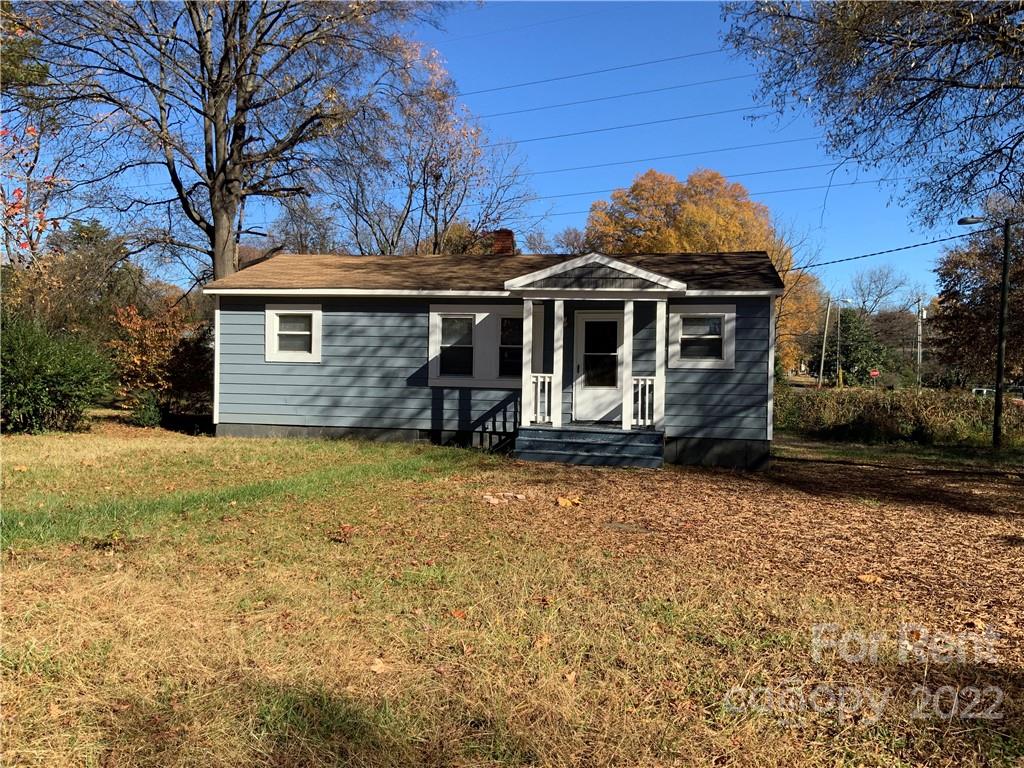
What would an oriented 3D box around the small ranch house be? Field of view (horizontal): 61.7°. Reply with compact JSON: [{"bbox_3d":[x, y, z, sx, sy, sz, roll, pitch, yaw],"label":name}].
[{"bbox_3d":[-0.206,-0.800,19.270,11.450,4.490,8.100,1,0,11],"label":"small ranch house"}]

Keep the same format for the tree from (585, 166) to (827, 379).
[{"bbox_3d":[12.370,-6.691,56.000,15.500,14.750,14.500,1,0,11],"label":"tree"}]

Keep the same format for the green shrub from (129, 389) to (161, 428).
[{"bbox_3d":[-8.459,0.548,19.800,0.750,0.870,0.750,1,0,11],"label":"green shrub"}]

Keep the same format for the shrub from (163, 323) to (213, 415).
[{"bbox_3d":[-9.311,-0.452,25.000,2.100,2.680,2.000,1,0,11],"label":"shrub"}]

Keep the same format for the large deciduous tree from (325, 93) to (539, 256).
[{"bbox_3d":[-3.270,-5.251,34.000,8.400,12.600,8.000,1,0,11],"label":"large deciduous tree"}]

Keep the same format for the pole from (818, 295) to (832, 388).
[{"bbox_3d":[26.252,-3.315,72.000,0.300,8.100,0.300,6,0,11],"label":"pole"}]

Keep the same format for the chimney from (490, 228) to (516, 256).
[{"bbox_3d":[-0.196,-3.239,20.153,0.520,0.780,0.500,1,0,11],"label":"chimney"}]

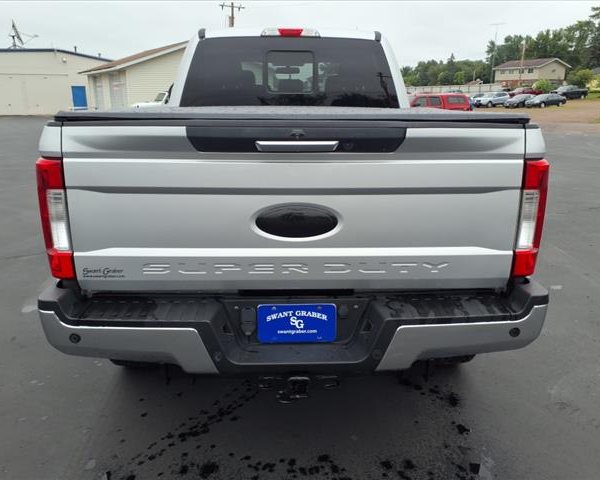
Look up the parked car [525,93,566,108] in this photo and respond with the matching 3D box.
[{"bbox_3d":[28.640,-16.127,58.000,4.750,1.460,1.800,-7,18,-23],"label":"parked car"}]

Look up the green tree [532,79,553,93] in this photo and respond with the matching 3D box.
[{"bbox_3d":[41.777,-26.358,86.000,3.500,2.600,3.300,7,18,24],"label":"green tree"}]

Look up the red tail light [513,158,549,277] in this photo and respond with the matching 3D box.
[{"bbox_3d":[0.919,-0.095,2.066,0.105,0.475,0.150,0,16,-1],"label":"red tail light"}]

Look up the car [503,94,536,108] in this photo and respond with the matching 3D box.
[{"bbox_3d":[26.096,-16.346,59.000,4.600,1.470,1.780,-13,20,-37],"label":"car"}]

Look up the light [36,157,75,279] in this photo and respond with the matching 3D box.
[{"bbox_3d":[-0.923,-0.080,1.947,0.125,0.485,0.170,0,16,-2],"label":"light"}]

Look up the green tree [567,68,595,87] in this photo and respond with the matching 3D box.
[{"bbox_3d":[54.504,-30.993,97.000,5.400,4.700,5.000,8,18,27],"label":"green tree"}]

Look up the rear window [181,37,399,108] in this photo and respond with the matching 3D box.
[{"bbox_3d":[-0.077,-1.271,3.847,1.660,0.540,0.090,0,4,-2],"label":"rear window"}]

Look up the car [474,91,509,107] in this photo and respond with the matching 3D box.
[{"bbox_3d":[22.582,-16.441,58.500,4.550,1.680,1.830,-5,17,-19],"label":"car"}]

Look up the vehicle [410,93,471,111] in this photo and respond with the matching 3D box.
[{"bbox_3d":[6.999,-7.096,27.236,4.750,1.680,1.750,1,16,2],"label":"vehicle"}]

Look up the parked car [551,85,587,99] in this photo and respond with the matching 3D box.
[{"bbox_3d":[36.940,-20.240,68.500,5.600,1.880,1.980,-6,17,-20],"label":"parked car"}]

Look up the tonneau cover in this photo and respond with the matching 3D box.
[{"bbox_3d":[-0.042,-0.725,2.809,1.690,0.055,2.080,0,16,-2],"label":"tonneau cover"}]

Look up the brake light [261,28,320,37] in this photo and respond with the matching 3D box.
[{"bbox_3d":[-0.072,-1.669,4.024,0.475,0.068,0.080,0,16,-1],"label":"brake light"}]

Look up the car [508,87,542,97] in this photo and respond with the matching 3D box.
[{"bbox_3d":[32.115,-20.808,71.000,4.950,1.600,1.800,-7,18,-24],"label":"car"}]

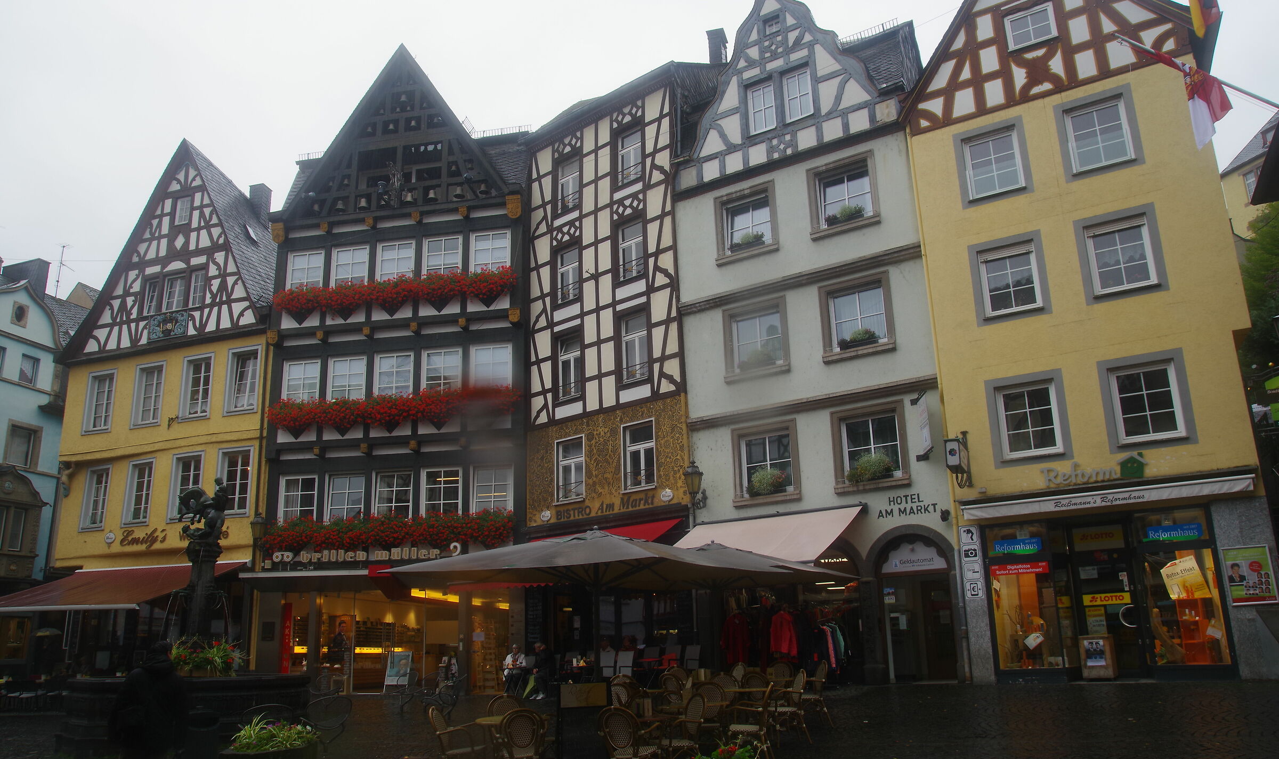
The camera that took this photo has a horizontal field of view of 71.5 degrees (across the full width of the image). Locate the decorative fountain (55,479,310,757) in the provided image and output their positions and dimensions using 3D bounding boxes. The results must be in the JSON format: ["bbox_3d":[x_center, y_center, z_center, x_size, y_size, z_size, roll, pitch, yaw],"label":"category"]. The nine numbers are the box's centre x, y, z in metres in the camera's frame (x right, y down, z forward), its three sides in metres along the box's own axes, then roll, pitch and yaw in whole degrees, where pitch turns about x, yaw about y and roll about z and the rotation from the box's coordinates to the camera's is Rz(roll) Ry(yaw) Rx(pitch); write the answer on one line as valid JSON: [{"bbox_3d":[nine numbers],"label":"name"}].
[{"bbox_3d":[-8.058,4.133,16.307,3.940,4.630,3.940,5,-16,-25],"label":"decorative fountain"}]

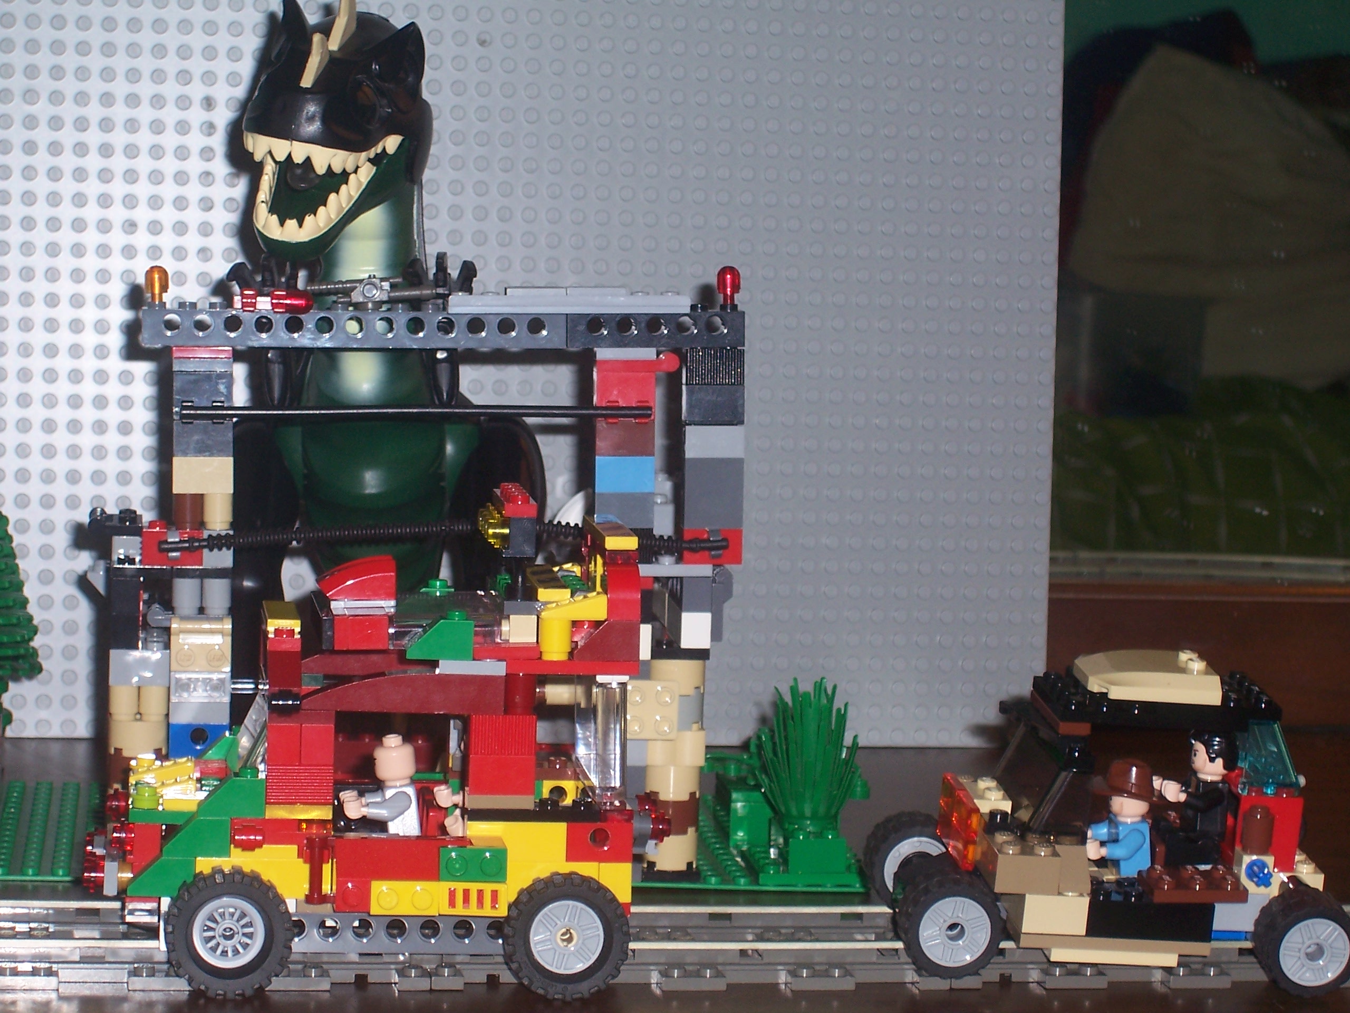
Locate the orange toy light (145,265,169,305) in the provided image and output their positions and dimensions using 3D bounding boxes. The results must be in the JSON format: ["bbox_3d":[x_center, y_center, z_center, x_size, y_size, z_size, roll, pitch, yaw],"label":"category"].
[{"bbox_3d":[-0.136,-0.058,1.043,0.006,0.011,0.006,1,6,-9],"label":"orange toy light"}]

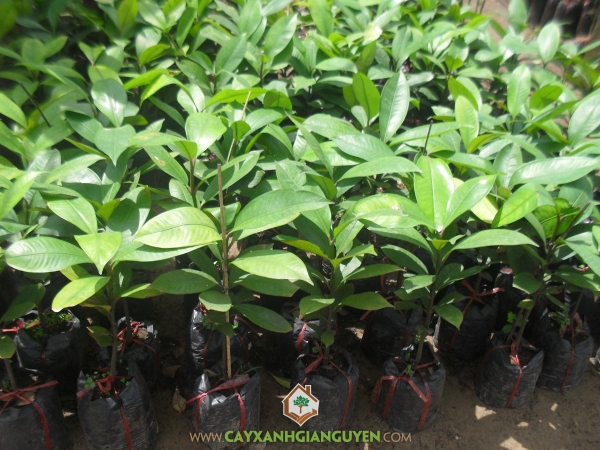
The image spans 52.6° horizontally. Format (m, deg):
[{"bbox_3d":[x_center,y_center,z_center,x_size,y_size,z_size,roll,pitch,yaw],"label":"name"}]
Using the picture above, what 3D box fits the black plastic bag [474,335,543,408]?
[{"bbox_3d":[0.462,0.322,1.343,0.138,0.115,0.138,2,26,-1],"label":"black plastic bag"}]

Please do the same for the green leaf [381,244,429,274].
[{"bbox_3d":[0.245,0.078,1.410,0.125,0.025,0.045,36,50,11],"label":"green leaf"}]

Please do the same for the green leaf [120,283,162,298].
[{"bbox_3d":[-0.309,0.130,1.190,0.100,0.030,0.050,0,25,-9],"label":"green leaf"}]

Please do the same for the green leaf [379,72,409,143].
[{"bbox_3d":[0.239,-0.300,1.550,0.075,0.180,0.025,7,-12,8],"label":"green leaf"}]

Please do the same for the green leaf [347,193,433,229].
[{"bbox_3d":[0.199,-0.032,1.350,0.195,0.035,0.080,8,43,13],"label":"green leaf"}]

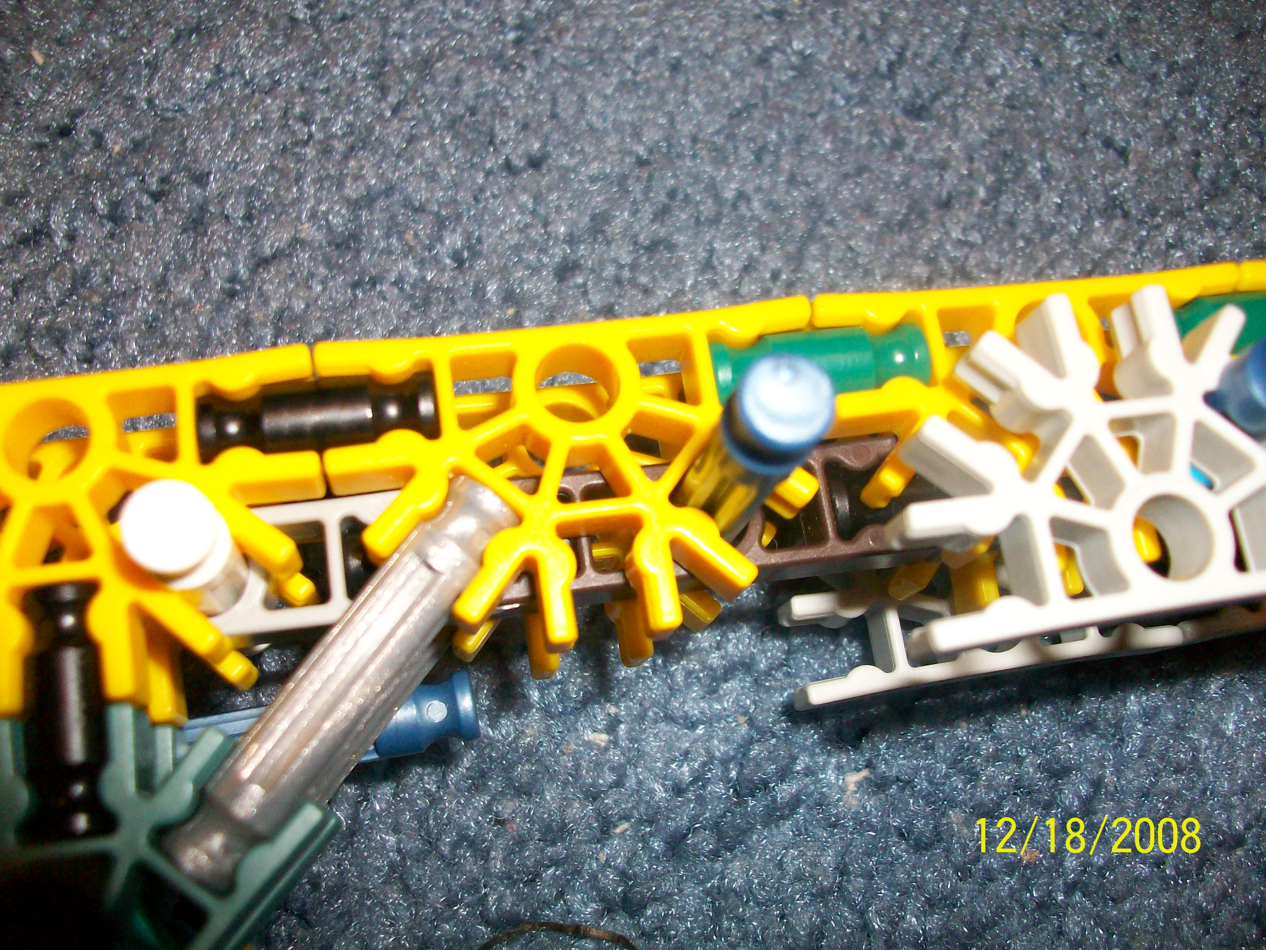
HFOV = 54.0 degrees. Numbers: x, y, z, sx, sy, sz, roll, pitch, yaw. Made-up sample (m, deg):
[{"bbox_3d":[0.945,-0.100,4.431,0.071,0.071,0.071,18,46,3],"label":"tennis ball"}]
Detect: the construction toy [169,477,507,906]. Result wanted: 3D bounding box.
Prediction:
[{"bbox_3d":[-0.021,0.015,0.089,0.006,0.006,0.033,35,75,6],"label":"construction toy"}]

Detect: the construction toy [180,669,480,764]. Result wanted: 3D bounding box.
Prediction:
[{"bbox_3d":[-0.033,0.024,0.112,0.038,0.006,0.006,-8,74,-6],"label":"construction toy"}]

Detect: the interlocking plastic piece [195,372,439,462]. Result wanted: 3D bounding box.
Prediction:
[{"bbox_3d":[-0.023,-0.004,0.091,0.017,0.006,0.006,-6,74,-7],"label":"interlocking plastic piece"}]

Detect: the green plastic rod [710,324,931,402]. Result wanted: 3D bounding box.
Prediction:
[{"bbox_3d":[0.015,-0.009,0.096,0.017,0.006,0.006,-5,73,-6],"label":"green plastic rod"}]

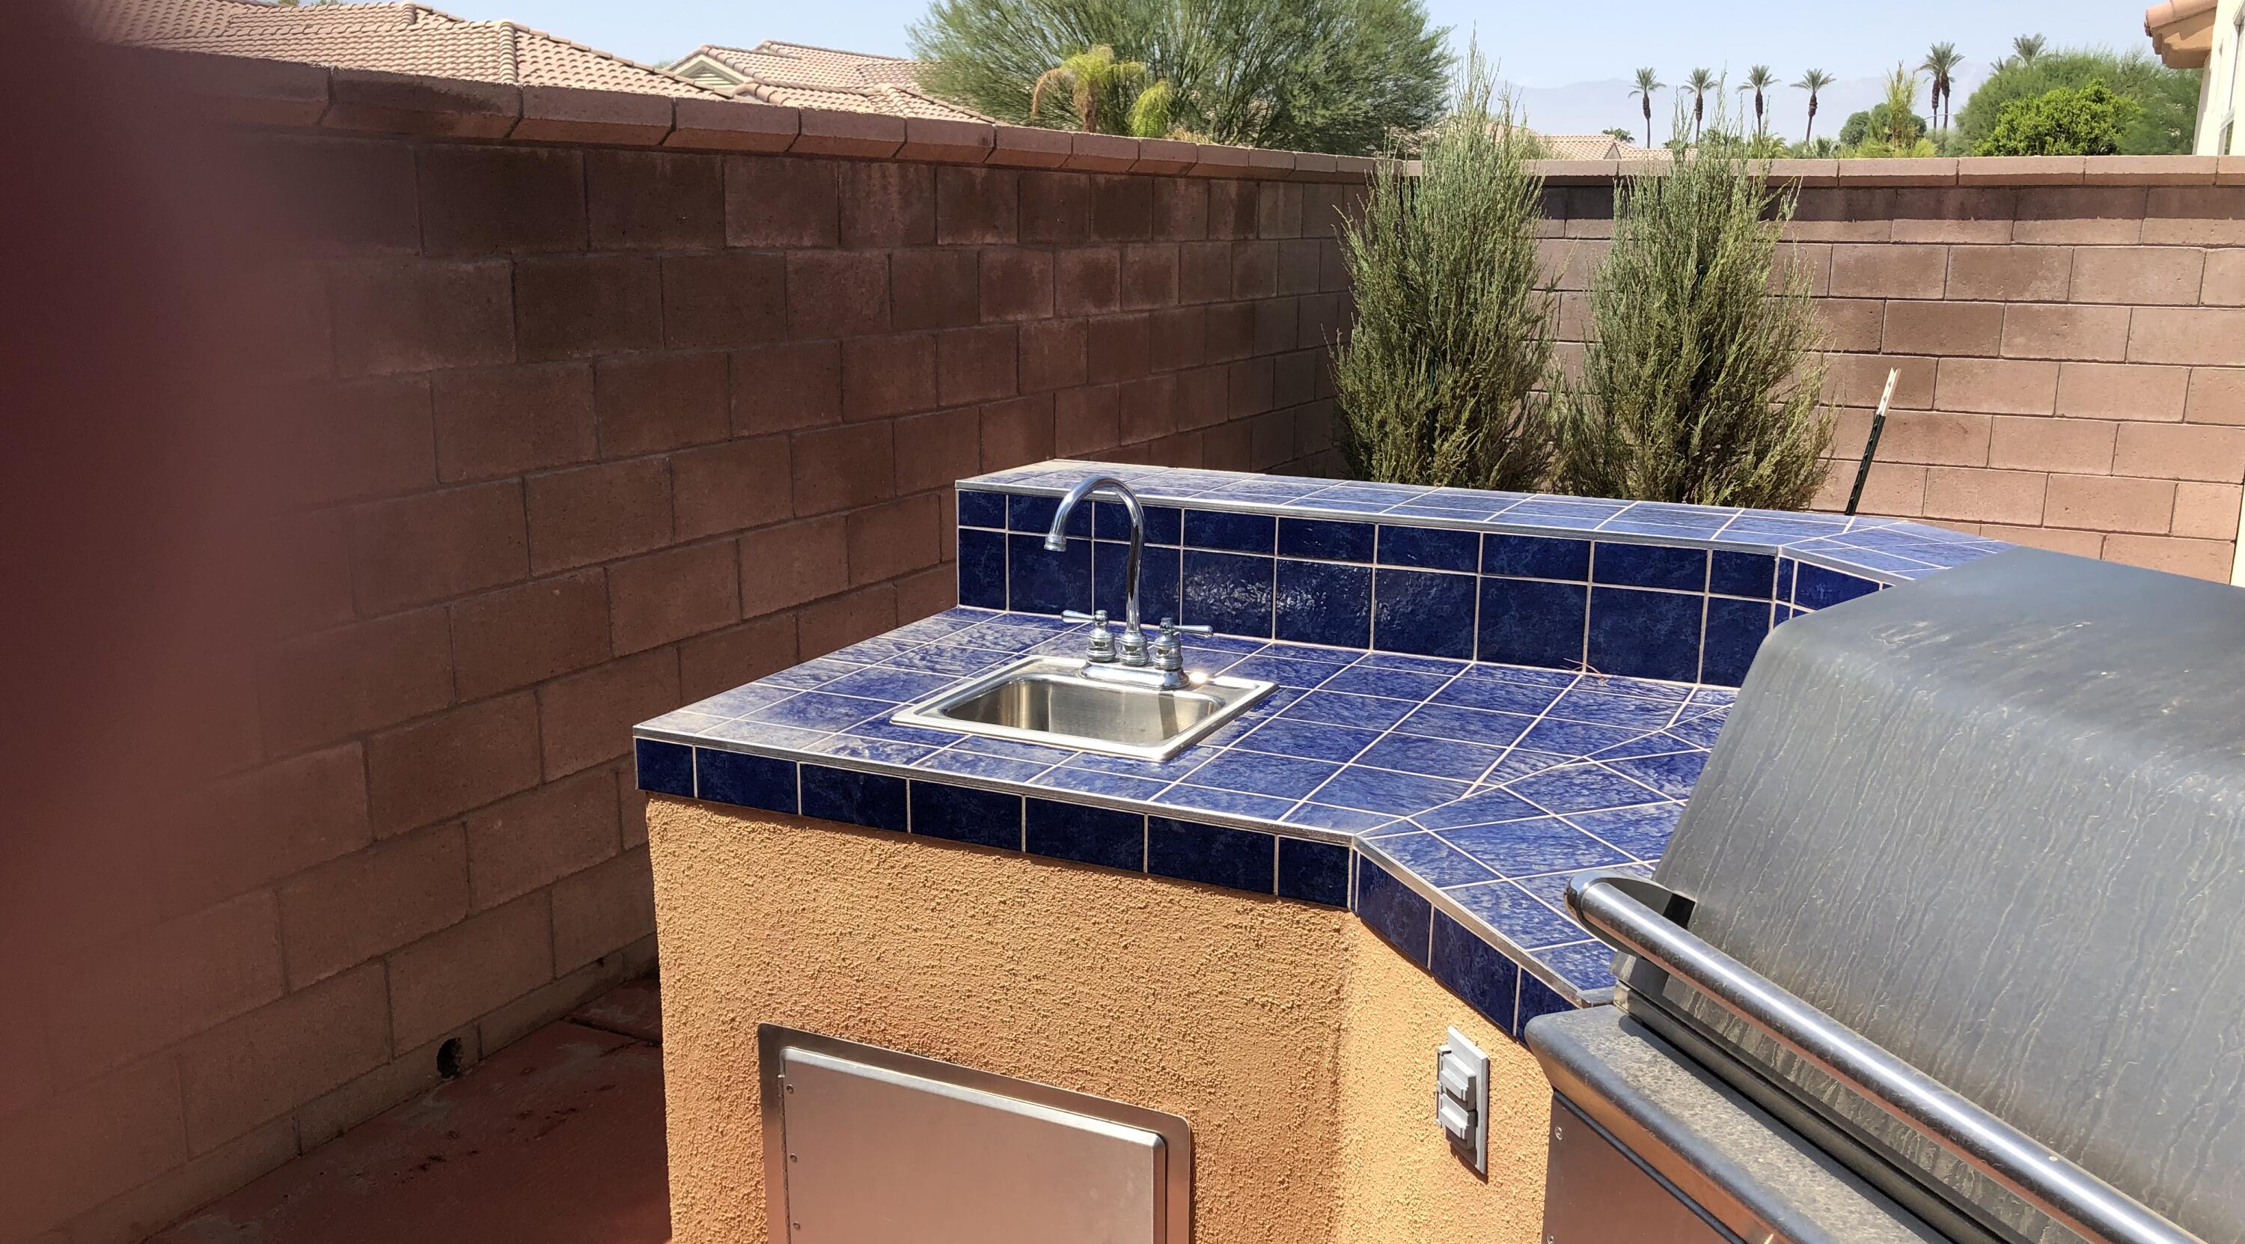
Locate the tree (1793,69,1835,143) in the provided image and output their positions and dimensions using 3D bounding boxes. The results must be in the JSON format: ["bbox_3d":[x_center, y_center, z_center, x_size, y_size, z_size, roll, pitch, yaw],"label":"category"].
[{"bbox_3d":[60.155,-40.820,159.293,3.585,14.823,3.585,5,13,20],"label":"tree"}]

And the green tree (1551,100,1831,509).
[{"bbox_3d":[1.879,-0.722,6.058,0.885,1.919,0.885,7,14,27],"label":"green tree"}]

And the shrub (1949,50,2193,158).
[{"bbox_3d":[16.864,-7.704,32.028,4.773,4.536,4.773,7,14,26],"label":"shrub"}]

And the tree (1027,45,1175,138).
[{"bbox_3d":[-0.217,-3.911,17.569,1.385,3.149,1.385,0,12,-1],"label":"tree"}]

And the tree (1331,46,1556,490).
[{"bbox_3d":[1.117,-0.908,6.369,0.775,2.139,0.775,7,14,27],"label":"tree"}]

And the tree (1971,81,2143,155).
[{"bbox_3d":[10.668,-4.593,21.002,2.190,3.141,2.190,6,14,26],"label":"tree"}]

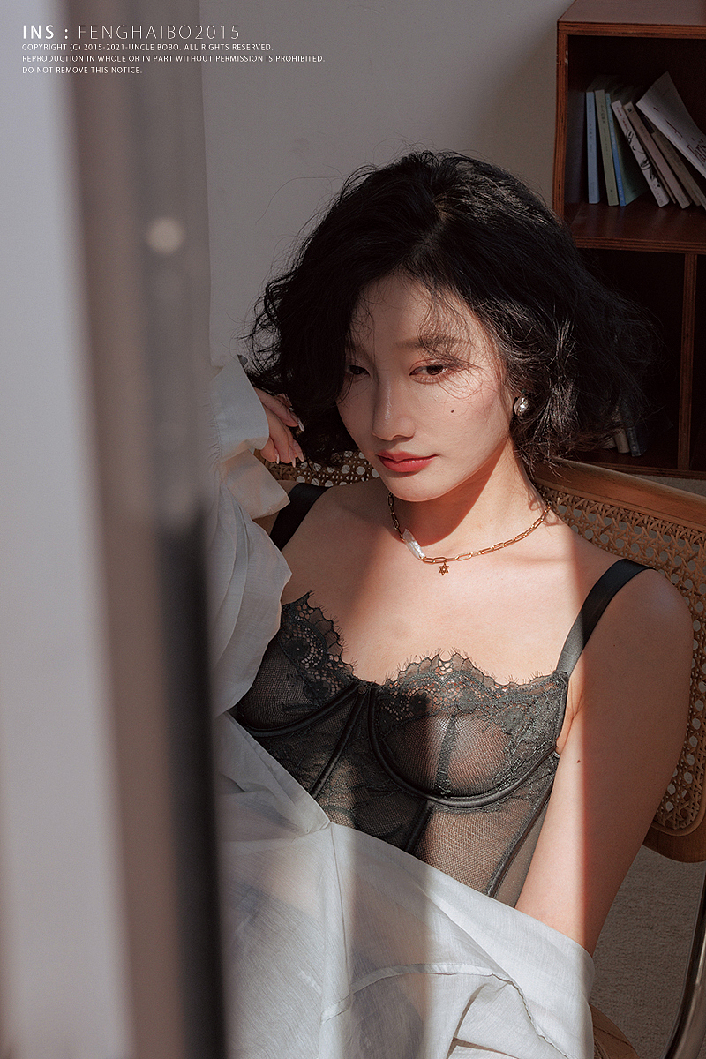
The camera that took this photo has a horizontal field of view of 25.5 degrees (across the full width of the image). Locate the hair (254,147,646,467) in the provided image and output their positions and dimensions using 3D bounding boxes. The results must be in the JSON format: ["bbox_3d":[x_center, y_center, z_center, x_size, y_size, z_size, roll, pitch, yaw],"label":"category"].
[{"bbox_3d":[0.082,-0.182,1.300,0.308,0.265,0.250,2,21,28],"label":"hair"}]

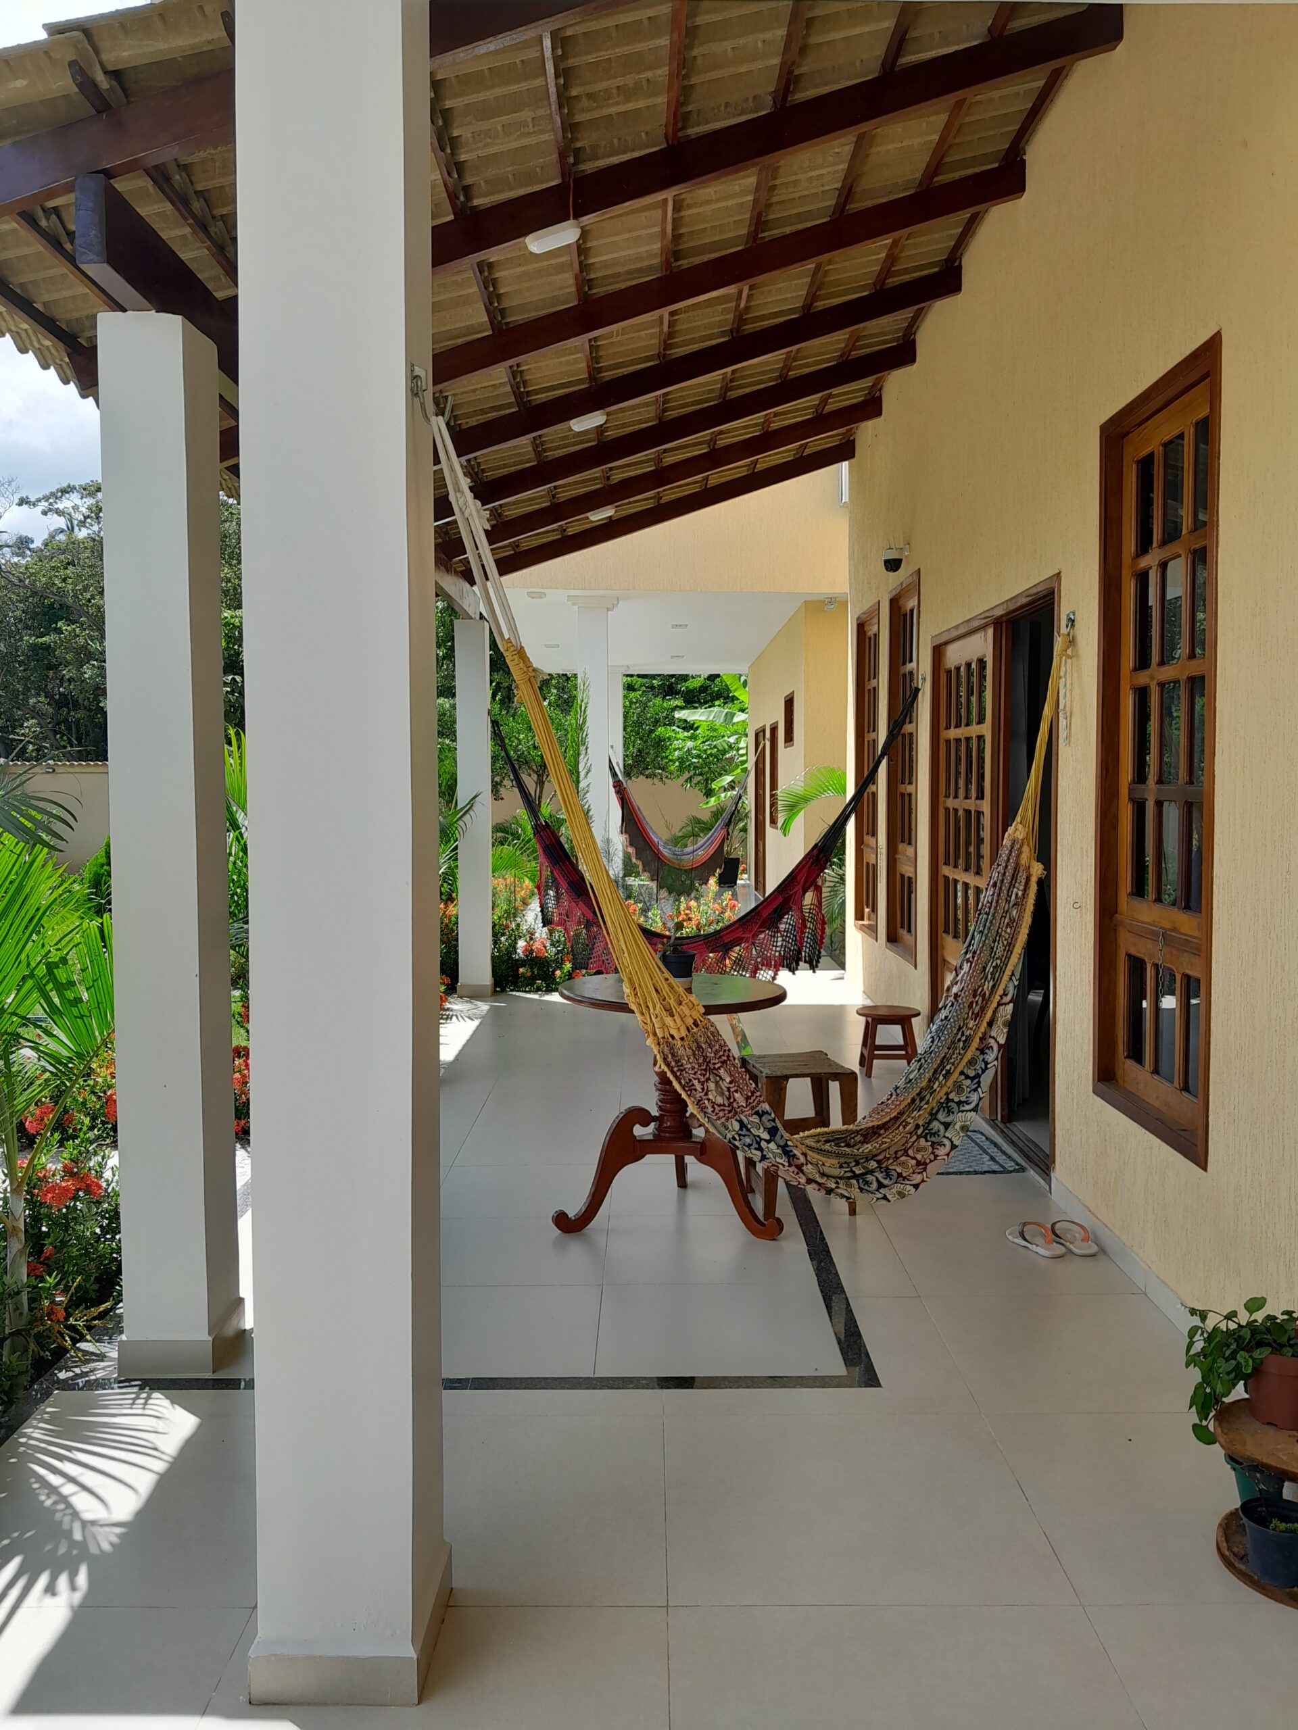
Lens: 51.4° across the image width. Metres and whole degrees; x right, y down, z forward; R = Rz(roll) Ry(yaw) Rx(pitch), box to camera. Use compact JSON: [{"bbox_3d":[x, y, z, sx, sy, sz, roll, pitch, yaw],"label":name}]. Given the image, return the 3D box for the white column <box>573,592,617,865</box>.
[{"bbox_3d":[-0.503,-0.853,12.187,0.435,3.080,0.430,0,3,0],"label":"white column"}]

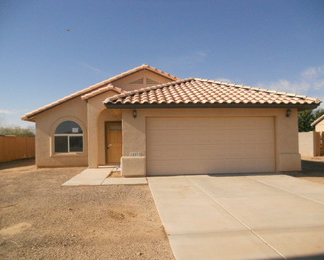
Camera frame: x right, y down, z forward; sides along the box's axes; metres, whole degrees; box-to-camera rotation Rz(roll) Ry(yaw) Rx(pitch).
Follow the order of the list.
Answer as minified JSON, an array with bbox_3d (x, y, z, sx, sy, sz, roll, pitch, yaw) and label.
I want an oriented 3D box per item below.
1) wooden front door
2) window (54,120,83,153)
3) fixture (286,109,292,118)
[{"bbox_3d":[-2.214,0.638,12.914,0.950,2.030,0.100,-1,0,-6],"label":"wooden front door"},{"bbox_3d":[-4.222,0.314,12.307,1.333,1.491,0.100,-1,0,-6],"label":"window"},{"bbox_3d":[4.741,-0.618,10.123,0.160,0.360,0.200,-1,0,-6],"label":"fixture"}]

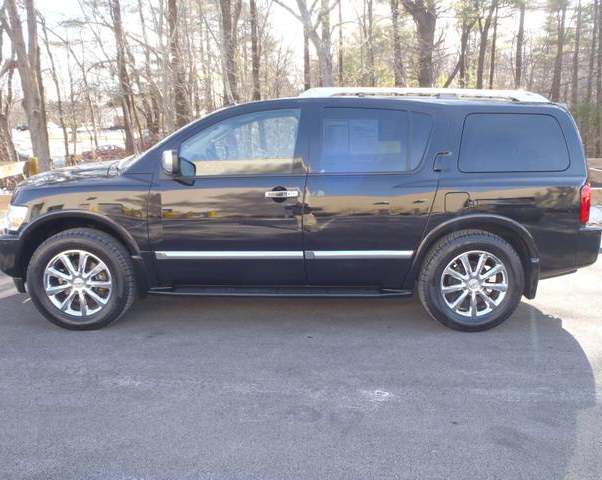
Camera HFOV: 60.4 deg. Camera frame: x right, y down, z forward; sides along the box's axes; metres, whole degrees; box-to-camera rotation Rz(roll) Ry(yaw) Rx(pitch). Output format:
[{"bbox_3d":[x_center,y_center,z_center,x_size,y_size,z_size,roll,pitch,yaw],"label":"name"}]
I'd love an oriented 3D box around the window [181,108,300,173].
[{"bbox_3d":[-0.475,-0.762,4.003,0.930,0.515,0.060,0,-3,0],"label":"window"}]

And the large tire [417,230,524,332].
[{"bbox_3d":[1.370,0.306,4.197,0.825,0.825,0.275,0,10,0],"label":"large tire"}]

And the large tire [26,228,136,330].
[{"bbox_3d":[-1.760,0.306,4.197,0.825,0.825,0.275,0,10,0],"label":"large tire"}]

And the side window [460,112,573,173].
[{"bbox_3d":[1.660,-0.759,4.024,0.860,0.475,0.060,0,-3,0],"label":"side window"}]

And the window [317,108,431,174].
[{"bbox_3d":[0.570,-0.769,4.002,0.885,0.500,0.060,0,-3,0],"label":"window"}]

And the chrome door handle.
[{"bbox_3d":[-0.142,-0.348,3.965,0.260,0.060,0.055,0,10,0],"label":"chrome door handle"}]

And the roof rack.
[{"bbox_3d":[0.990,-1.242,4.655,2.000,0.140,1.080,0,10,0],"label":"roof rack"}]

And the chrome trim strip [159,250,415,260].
[{"bbox_3d":[-0.128,0.118,4.042,2.010,0.065,0.030,0,10,0],"label":"chrome trim strip"}]

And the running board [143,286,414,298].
[{"bbox_3d":[-0.165,0.414,4.170,2.100,0.070,0.200,0,10,0],"label":"running board"}]

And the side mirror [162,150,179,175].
[{"bbox_3d":[-0.925,-0.565,3.810,0.160,0.200,0.250,0,10,0],"label":"side mirror"}]

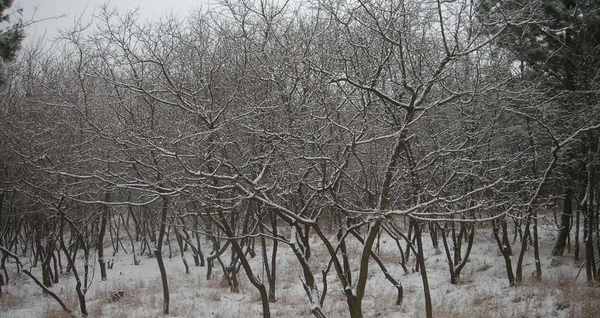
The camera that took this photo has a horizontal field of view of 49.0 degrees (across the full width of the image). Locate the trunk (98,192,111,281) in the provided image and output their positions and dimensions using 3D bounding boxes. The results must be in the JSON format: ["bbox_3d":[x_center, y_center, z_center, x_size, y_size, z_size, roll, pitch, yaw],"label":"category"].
[{"bbox_3d":[-3.146,1.247,10.600,0.183,1.416,0.170,0,-2,0],"label":"trunk"}]

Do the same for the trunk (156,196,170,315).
[{"bbox_3d":[-1.658,1.172,8.000,0.162,1.433,0.150,0,-2,0],"label":"trunk"}]

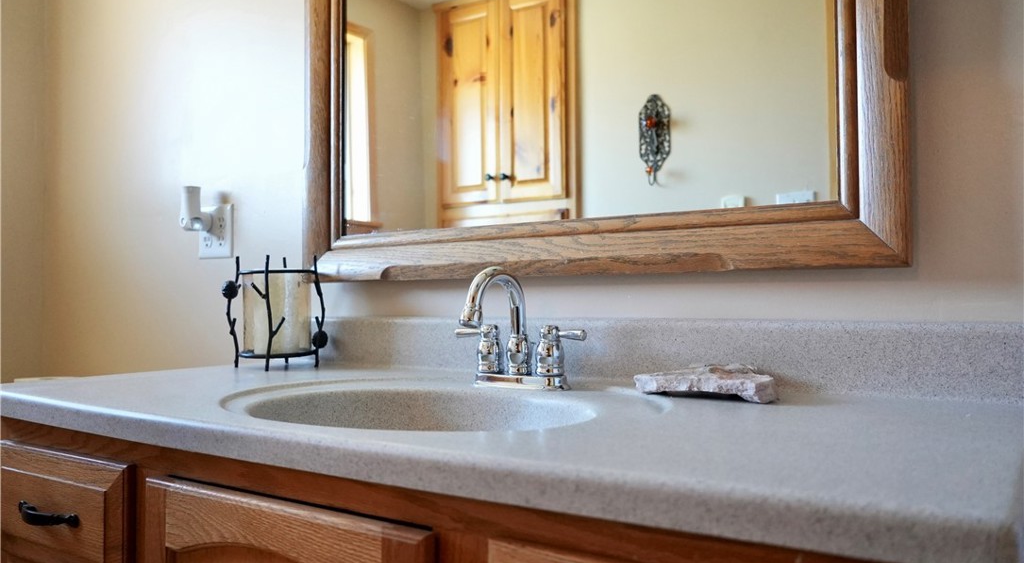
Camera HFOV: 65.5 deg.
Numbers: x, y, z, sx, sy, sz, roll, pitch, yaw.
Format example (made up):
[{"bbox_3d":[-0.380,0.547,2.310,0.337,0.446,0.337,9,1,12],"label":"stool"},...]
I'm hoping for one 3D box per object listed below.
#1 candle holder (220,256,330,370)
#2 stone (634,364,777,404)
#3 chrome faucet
[{"bbox_3d":[-0.425,0.054,1.429,0.190,0.200,0.178,0,-2,0],"label":"candle holder"},{"bbox_3d":[0.249,0.121,0.972,0.097,0.034,0.175,1,-2,-44],"label":"stone"},{"bbox_3d":[-0.018,0.061,1.054,0.216,0.161,0.150,-1,-2,34],"label":"chrome faucet"}]

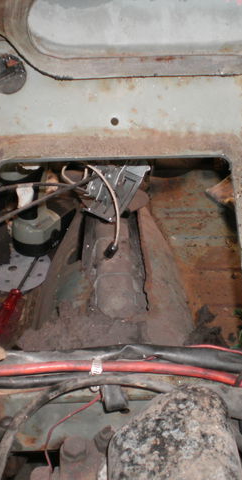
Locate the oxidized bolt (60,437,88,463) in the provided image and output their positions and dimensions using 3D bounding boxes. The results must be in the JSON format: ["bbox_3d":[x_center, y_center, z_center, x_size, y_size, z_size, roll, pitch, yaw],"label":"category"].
[{"bbox_3d":[-0.035,0.154,0.490,0.018,0.013,0.018,0,56,0],"label":"oxidized bolt"}]

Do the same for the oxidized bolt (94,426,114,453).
[{"bbox_3d":[-0.013,0.151,0.505,0.016,0.018,0.016,8,51,-10],"label":"oxidized bolt"}]

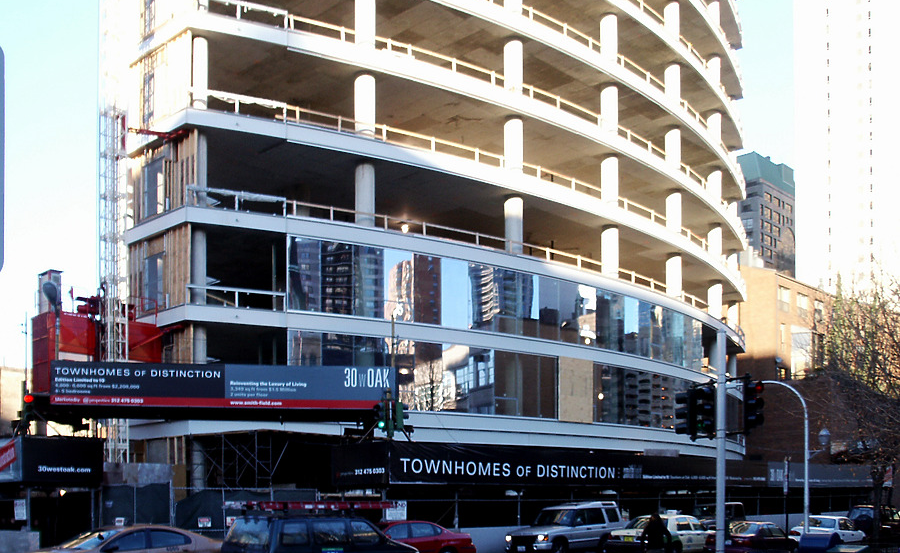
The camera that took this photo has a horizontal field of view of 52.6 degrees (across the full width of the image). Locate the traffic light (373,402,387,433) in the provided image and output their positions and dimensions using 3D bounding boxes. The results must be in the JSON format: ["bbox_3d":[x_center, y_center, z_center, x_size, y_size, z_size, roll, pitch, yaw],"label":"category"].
[{"bbox_3d":[-2.045,4.091,26.400,0.300,0.900,0.340,-4,-7,40],"label":"traffic light"}]

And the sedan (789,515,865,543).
[{"bbox_3d":[17.223,11.505,41.300,4.650,1.420,1.760,10,-15,-43],"label":"sedan"}]

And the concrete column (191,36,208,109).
[{"bbox_3d":[-8.417,-6.714,30.700,0.530,2.750,0.530,1,-11,-6],"label":"concrete column"}]

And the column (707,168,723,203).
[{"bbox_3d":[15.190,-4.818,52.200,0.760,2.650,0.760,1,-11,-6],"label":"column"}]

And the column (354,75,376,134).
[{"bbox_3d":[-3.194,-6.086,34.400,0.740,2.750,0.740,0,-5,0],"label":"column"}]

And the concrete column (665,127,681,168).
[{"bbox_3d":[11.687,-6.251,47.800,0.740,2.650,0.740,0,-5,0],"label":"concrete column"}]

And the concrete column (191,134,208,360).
[{"bbox_3d":[-9.513,-0.989,34.600,0.620,9.000,0.620,-2,-9,-1],"label":"concrete column"}]

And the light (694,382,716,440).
[{"bbox_3d":[4.427,2.327,15.800,0.300,0.950,0.340,-4,-6,37],"label":"light"}]

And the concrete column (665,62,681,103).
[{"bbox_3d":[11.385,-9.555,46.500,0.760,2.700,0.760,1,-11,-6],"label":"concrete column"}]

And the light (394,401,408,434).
[{"bbox_3d":[-1.396,4.045,26.200,0.300,0.860,0.340,-10,-17,38],"label":"light"}]

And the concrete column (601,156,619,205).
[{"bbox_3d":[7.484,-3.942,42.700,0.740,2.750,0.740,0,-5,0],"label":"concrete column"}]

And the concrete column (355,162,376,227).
[{"bbox_3d":[-3.222,-2.898,34.700,0.770,2.950,0.770,0,-9,0],"label":"concrete column"}]

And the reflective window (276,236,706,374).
[{"bbox_3d":[4.464,1.897,42.100,25.900,2.900,1.800,11,-18,-37],"label":"reflective window"}]

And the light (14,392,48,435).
[{"bbox_3d":[-12.078,3.916,26.200,0.500,1.100,0.420,3,-6,-33],"label":"light"}]

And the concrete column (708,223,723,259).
[{"bbox_3d":[15.551,-1.581,53.300,0.800,2.950,0.800,-8,-12,43],"label":"concrete column"}]

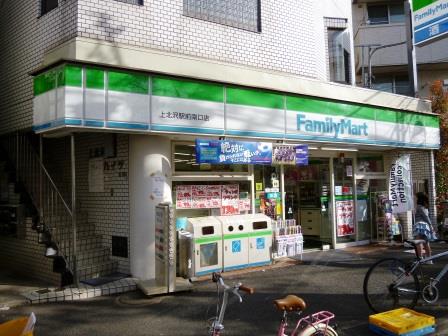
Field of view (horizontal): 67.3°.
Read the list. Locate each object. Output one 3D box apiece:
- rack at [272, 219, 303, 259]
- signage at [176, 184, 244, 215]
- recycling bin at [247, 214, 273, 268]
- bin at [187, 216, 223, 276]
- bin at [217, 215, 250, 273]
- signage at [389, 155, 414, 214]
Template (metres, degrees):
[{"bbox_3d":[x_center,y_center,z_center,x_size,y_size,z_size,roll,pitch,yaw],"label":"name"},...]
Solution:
[{"bbox_3d":[1.233,1.439,6.750,0.580,0.820,0.330,0,-3,-29],"label":"rack"},{"bbox_3d":[-0.194,0.598,6.379,1.500,0.520,0.030,0,-3,-29],"label":"signage"},{"bbox_3d":[0.593,1.382,6.542,0.540,0.940,0.380,0,-3,-29],"label":"recycling bin"},{"bbox_3d":[-0.357,1.376,6.008,0.540,0.940,0.380,0,-3,-29],"label":"bin"},{"bbox_3d":[0.123,1.379,6.277,0.540,0.940,0.380,0,-3,-29],"label":"bin"},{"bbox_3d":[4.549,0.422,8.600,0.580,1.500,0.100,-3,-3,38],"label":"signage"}]

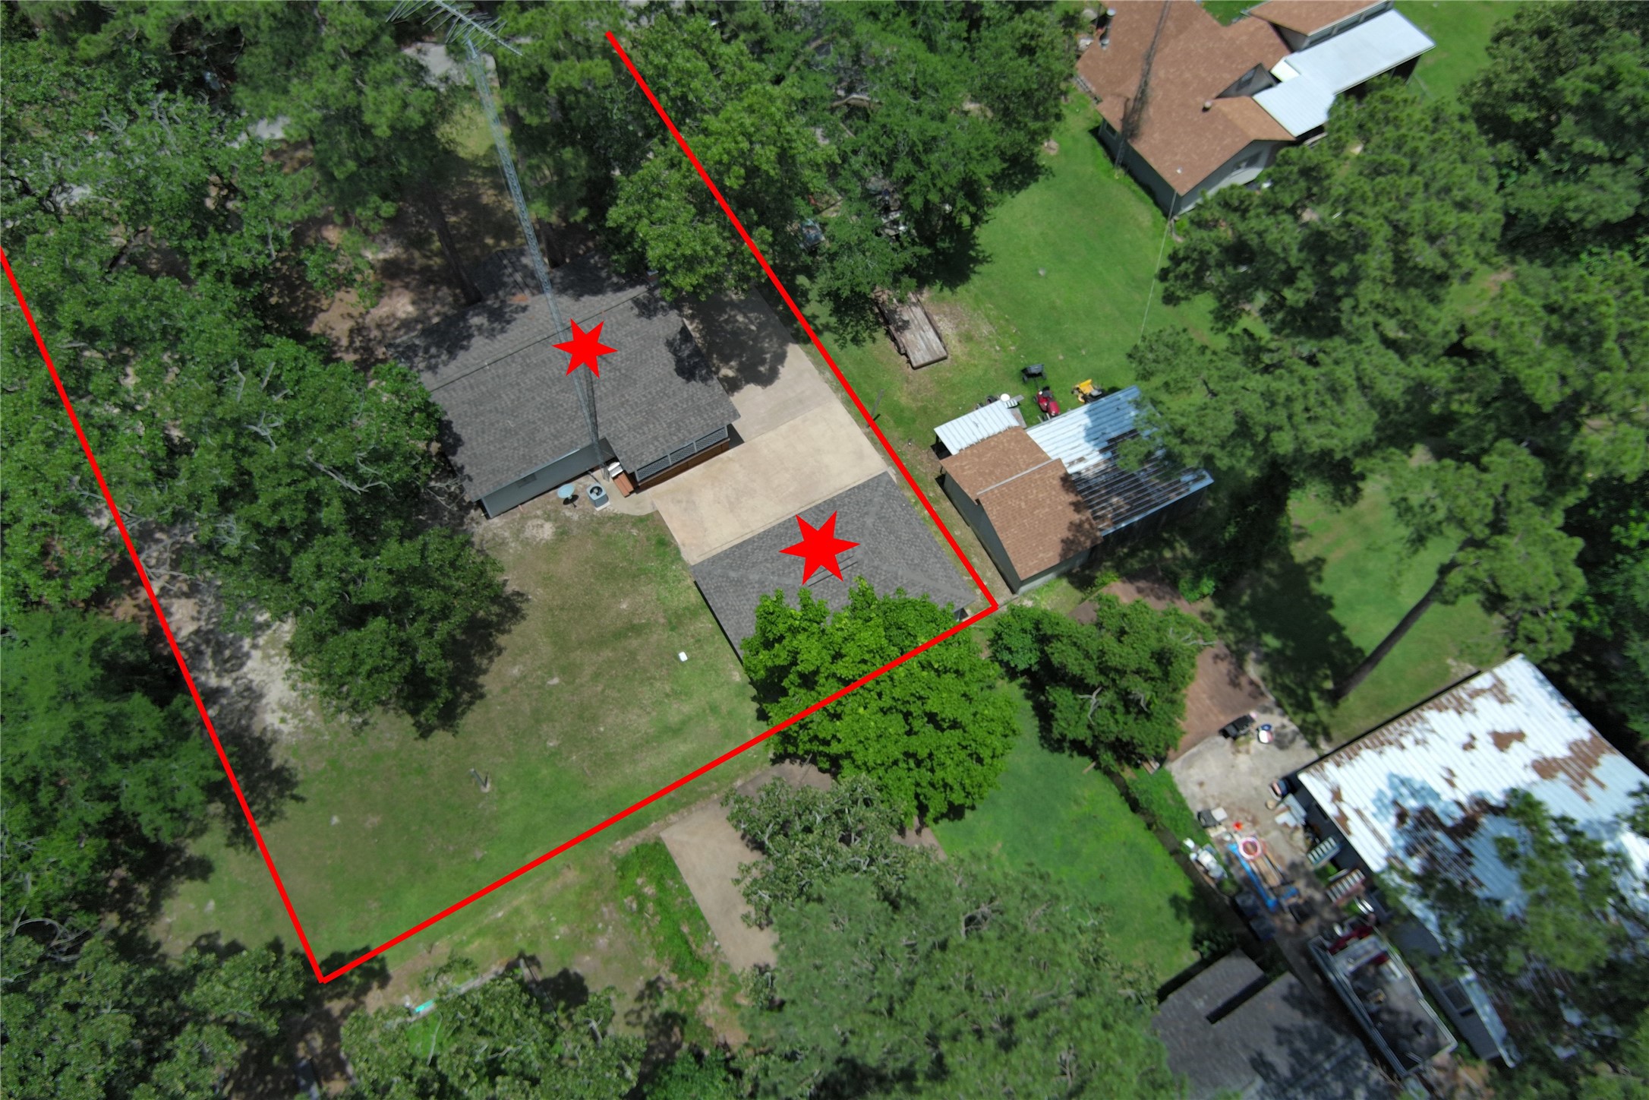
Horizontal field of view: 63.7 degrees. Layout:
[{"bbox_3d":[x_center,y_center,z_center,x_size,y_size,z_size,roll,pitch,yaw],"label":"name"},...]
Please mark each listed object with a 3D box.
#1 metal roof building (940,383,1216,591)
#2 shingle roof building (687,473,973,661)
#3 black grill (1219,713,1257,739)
[{"bbox_3d":[11.019,-3.884,60.535,10.240,3.450,8.590,-25,66,-12],"label":"metal roof building"},{"bbox_3d":[0.310,1.595,57.523,9.840,4.000,7.250,-26,66,-12],"label":"shingle roof building"},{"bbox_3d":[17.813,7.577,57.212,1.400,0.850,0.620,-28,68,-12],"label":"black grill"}]

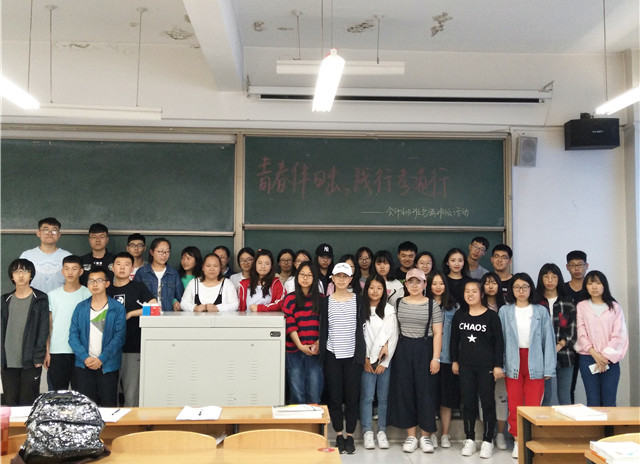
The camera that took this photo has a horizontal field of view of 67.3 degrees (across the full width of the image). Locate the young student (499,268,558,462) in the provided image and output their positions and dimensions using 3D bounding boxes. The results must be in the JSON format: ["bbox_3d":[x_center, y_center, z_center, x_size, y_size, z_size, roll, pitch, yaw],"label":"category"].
[{"bbox_3d":[1.886,1.191,4.389,0.490,1.629,0.290,0,-2,11],"label":"young student"}]

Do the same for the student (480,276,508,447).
[{"bbox_3d":[1.593,1.185,4.465,0.430,1.623,0.300,0,-3,10],"label":"student"}]

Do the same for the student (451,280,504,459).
[{"bbox_3d":[1.438,1.226,4.414,0.470,1.555,0.290,0,-2,7],"label":"student"}]

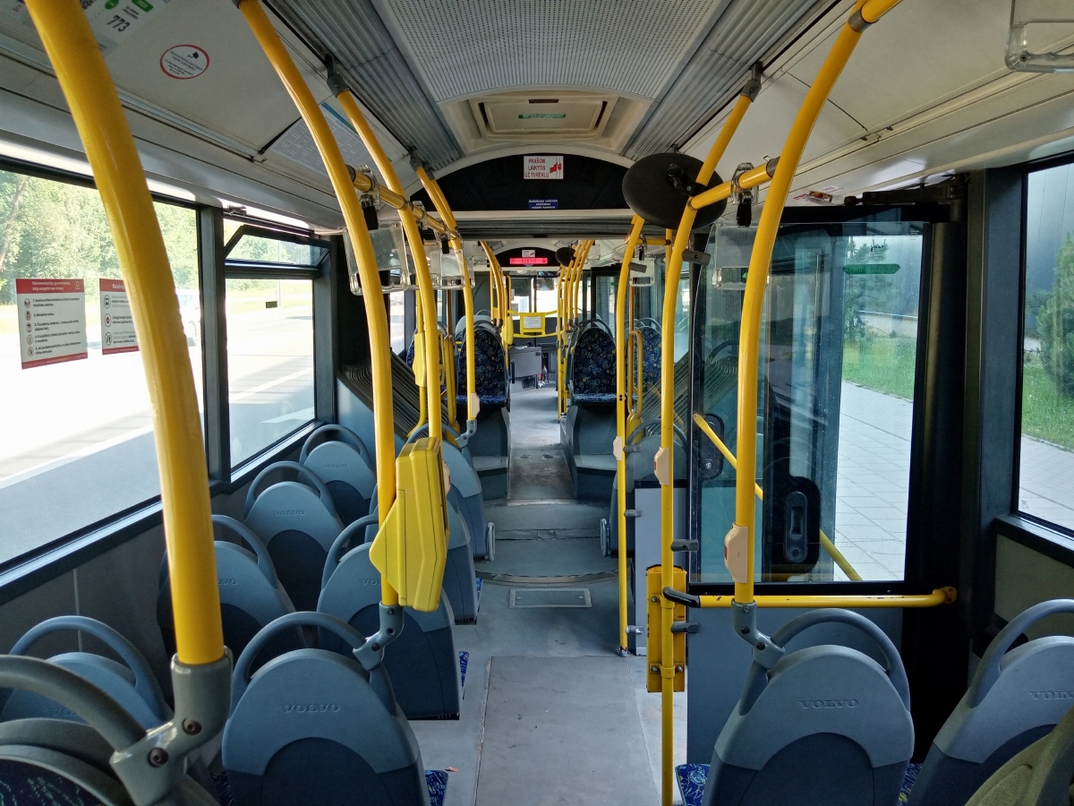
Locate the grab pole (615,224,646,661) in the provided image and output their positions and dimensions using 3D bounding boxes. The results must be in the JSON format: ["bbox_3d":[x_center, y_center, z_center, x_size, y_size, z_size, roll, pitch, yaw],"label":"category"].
[{"bbox_3d":[0.502,0.035,3.722,0.290,2.358,0.040,-1,8,0],"label":"grab pole"}]

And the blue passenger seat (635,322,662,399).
[{"bbox_3d":[0.965,-0.352,6.857,0.440,0.730,0.580,-1,8,0],"label":"blue passenger seat"}]

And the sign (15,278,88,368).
[{"bbox_3d":[-1.251,-0.211,2.093,0.010,0.217,0.292,2,9,0],"label":"sign"}]

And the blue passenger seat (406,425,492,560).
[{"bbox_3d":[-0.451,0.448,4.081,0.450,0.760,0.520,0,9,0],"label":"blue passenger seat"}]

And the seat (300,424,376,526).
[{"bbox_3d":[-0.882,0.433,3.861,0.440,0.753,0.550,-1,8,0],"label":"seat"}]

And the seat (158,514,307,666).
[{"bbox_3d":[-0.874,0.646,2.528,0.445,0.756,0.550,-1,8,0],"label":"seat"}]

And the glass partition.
[{"bbox_3d":[0.815,0.015,2.455,0.680,1.120,0.020,-1,8,0],"label":"glass partition"}]

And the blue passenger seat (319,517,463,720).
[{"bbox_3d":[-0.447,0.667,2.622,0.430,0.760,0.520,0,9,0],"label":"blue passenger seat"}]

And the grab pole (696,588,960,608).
[{"bbox_3d":[0.893,0.608,2.516,0.840,0.045,0.090,-1,8,0],"label":"grab pole"}]

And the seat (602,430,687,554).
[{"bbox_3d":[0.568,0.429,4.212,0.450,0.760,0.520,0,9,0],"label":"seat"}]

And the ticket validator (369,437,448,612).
[{"bbox_3d":[-0.243,0.231,1.540,0.140,0.315,0.120,-1,8,0],"label":"ticket validator"}]

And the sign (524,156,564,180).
[{"bbox_3d":[0.033,-1.185,4.071,0.200,0.116,0.010,-1,8,0],"label":"sign"}]

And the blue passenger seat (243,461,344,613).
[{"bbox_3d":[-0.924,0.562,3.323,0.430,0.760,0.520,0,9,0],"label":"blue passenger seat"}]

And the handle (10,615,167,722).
[{"bbox_3d":[-0.945,0.552,1.673,0.360,0.250,0.080,0,9,0],"label":"handle"}]

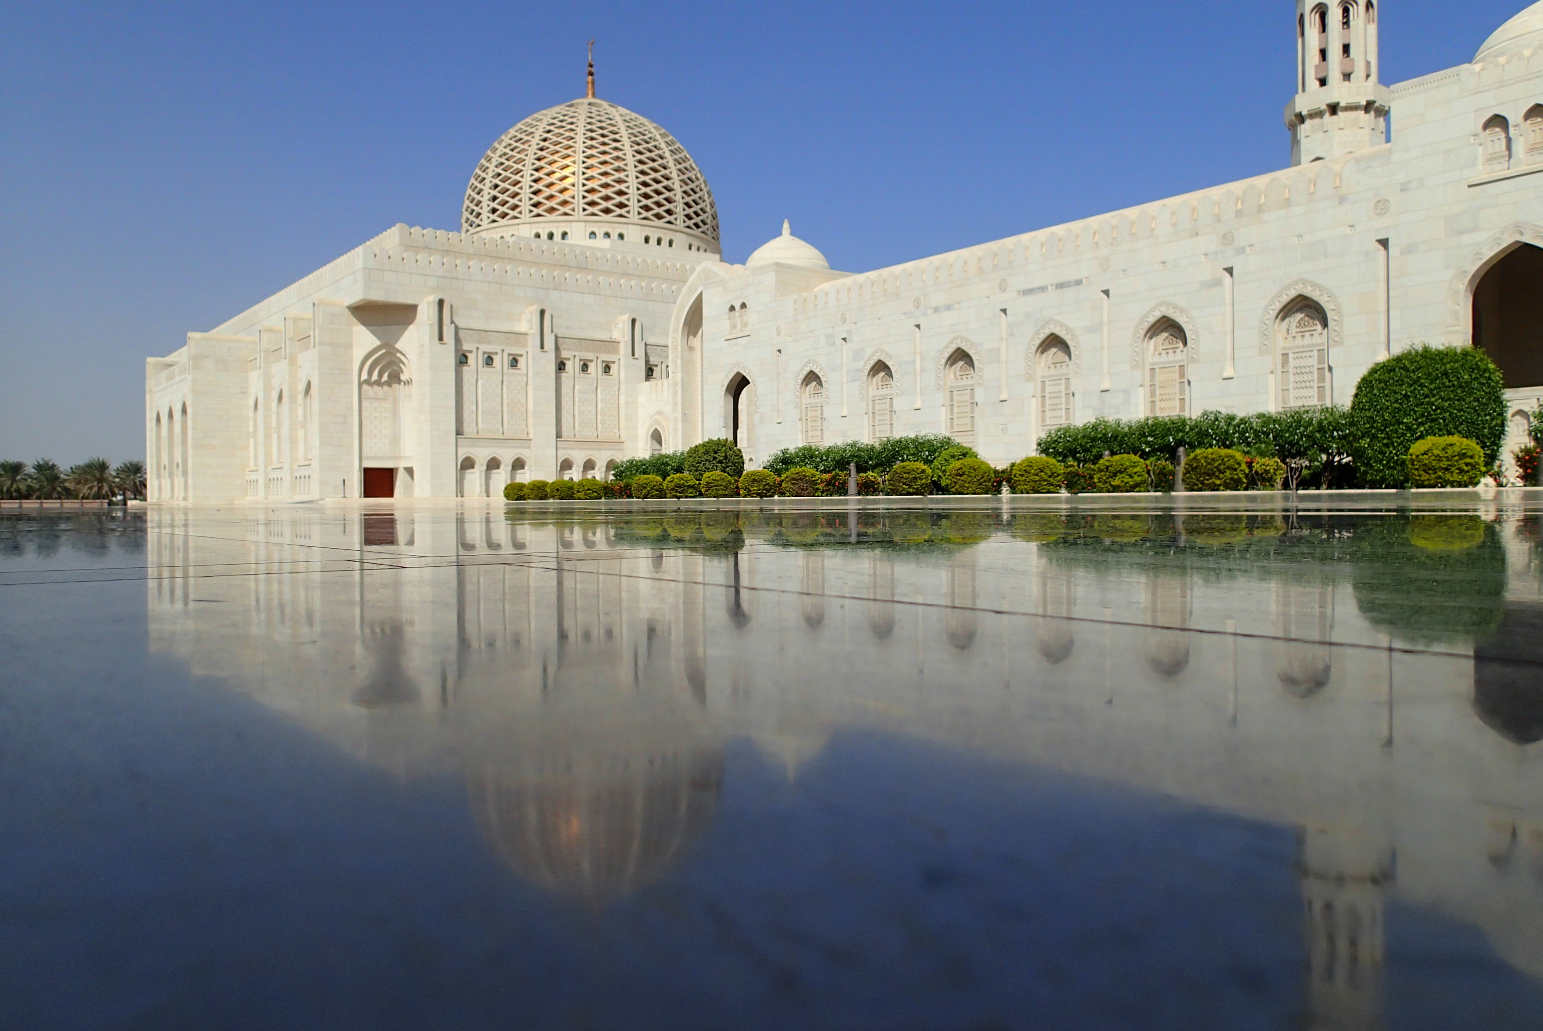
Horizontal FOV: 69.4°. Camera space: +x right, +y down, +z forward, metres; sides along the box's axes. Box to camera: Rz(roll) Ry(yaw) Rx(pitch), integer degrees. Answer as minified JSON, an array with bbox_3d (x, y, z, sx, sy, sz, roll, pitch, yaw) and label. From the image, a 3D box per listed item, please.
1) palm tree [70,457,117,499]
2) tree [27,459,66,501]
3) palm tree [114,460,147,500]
[{"bbox_3d":[-98.830,-4.580,163.000,6.100,7.400,6.100,0,1,0],"label":"palm tree"},{"bbox_3d":[-104.330,-4.440,161.000,5.300,7.200,5.300,0,1,0],"label":"tree"},{"bbox_3d":[-94.420,-4.460,165.000,5.500,7.200,5.500,0,1,0],"label":"palm tree"}]

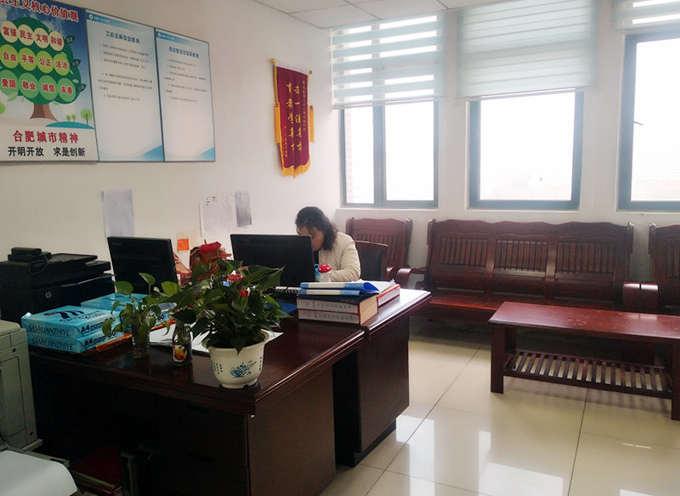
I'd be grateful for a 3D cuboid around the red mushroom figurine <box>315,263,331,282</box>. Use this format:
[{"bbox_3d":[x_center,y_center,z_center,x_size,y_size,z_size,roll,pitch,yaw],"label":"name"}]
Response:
[{"bbox_3d":[-0.094,0.180,2.808,0.080,0.150,0.070,3,9,28],"label":"red mushroom figurine"}]

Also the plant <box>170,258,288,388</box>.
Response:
[{"bbox_3d":[-0.362,0.241,1.692,0.360,0.405,0.350,-2,8,0],"label":"plant"}]

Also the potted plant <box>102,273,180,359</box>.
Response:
[{"bbox_3d":[-0.766,0.263,1.955,0.280,0.315,0.230,3,9,29],"label":"potted plant"}]

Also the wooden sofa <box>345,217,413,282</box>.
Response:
[{"bbox_3d":[0.242,0.295,4.388,0.680,0.990,0.680,2,9,26],"label":"wooden sofa"}]

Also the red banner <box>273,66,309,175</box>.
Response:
[{"bbox_3d":[-0.358,-1.038,4.272,0.040,0.870,0.500,3,9,29],"label":"red banner"}]

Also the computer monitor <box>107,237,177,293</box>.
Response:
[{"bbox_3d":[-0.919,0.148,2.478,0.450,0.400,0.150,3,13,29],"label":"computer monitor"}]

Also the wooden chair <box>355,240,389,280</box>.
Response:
[{"bbox_3d":[-0.004,0.459,3.465,0.580,0.950,0.580,3,9,29],"label":"wooden chair"}]

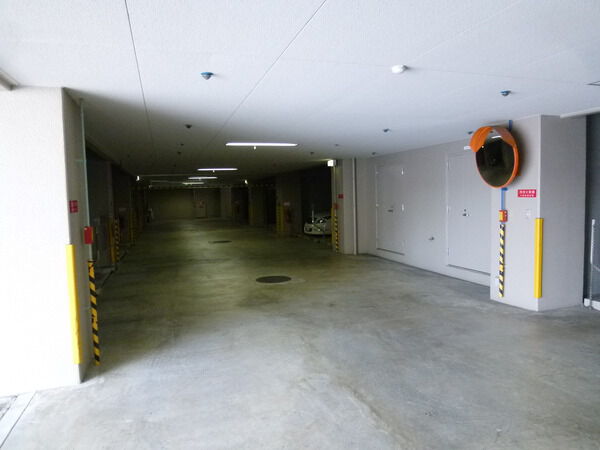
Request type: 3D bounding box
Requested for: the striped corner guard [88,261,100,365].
[{"bbox_3d":[-1.877,0.814,3.801,0.060,0.970,0.060,-3,4,-18],"label":"striped corner guard"}]

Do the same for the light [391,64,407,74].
[{"bbox_3d":[0.713,-1.124,3.013,0.095,0.045,0.095,-3,4,-18],"label":"light"}]

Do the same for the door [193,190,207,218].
[{"bbox_3d":[-7.595,-1.567,31.500,1.000,2.080,0.080,-3,4,-18],"label":"door"}]

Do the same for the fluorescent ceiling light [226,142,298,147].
[{"bbox_3d":[-0.605,-1.335,6.902,1.220,0.070,0.100,-3,4,-18],"label":"fluorescent ceiling light"}]

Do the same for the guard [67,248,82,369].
[{"bbox_3d":[-1.909,0.675,3.509,0.060,1.010,0.060,-3,4,-18],"label":"guard"}]

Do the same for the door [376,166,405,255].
[{"bbox_3d":[2.040,-0.390,9.451,0.070,2.020,1.210,-3,4,-18],"label":"door"}]

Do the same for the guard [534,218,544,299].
[{"bbox_3d":[3.025,0.425,5.272,0.070,1.010,0.070,-3,4,-18],"label":"guard"}]

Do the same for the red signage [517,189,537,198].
[{"bbox_3d":[2.909,-0.401,5.350,0.010,0.098,0.276,-3,4,-18],"label":"red signage"}]

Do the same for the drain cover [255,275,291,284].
[{"bbox_3d":[-0.479,1.027,7.771,0.660,0.025,0.660,-2,4,0],"label":"drain cover"}]

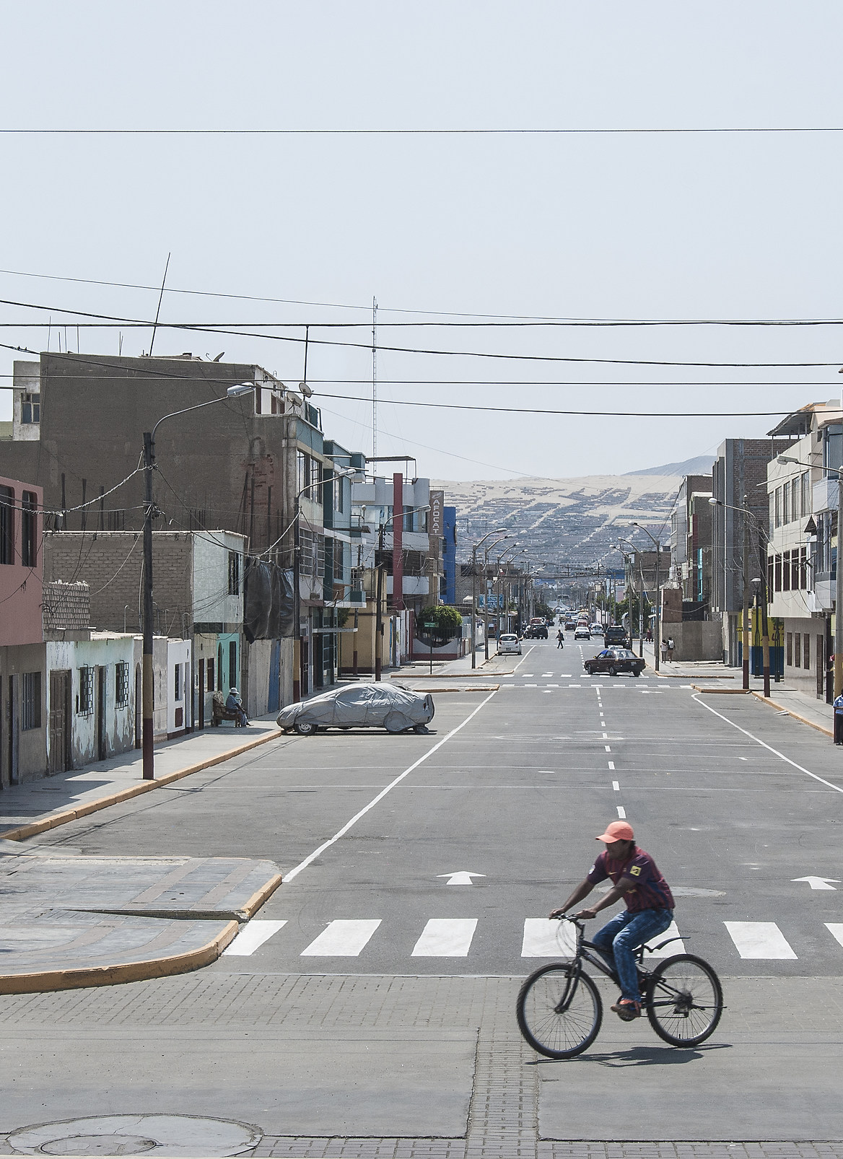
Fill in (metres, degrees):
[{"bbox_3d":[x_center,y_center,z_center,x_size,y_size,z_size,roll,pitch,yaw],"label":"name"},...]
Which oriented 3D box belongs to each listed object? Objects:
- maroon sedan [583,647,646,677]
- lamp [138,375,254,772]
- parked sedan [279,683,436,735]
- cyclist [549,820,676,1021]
[{"bbox_3d":[9.987,4.278,141.855,1.670,1.440,4.250,0,-1,-22],"label":"maroon sedan"},{"bbox_3d":[-4.017,0.042,49.199,2.023,7.092,0.320,0,-1,3],"label":"lamp"},{"bbox_3d":[-1.765,3.536,76.045,4.300,1.410,1.700,0,-1,6],"label":"parked sedan"},{"bbox_3d":[1.351,2.397,19.300,0.820,1.400,0.530,0,-1,-26],"label":"cyclist"}]

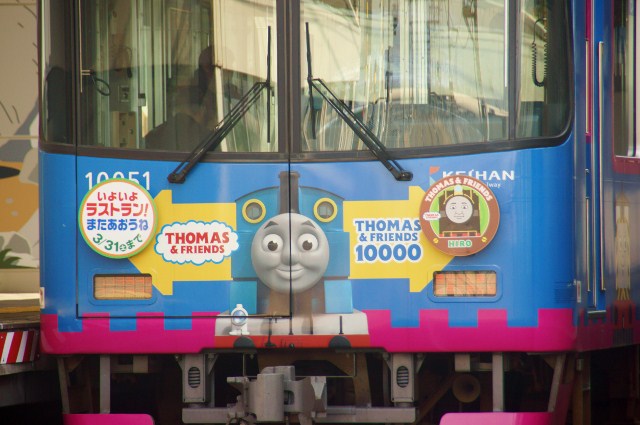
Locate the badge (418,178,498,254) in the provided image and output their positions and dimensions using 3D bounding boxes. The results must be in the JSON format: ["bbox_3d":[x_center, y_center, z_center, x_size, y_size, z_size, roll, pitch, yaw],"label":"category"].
[{"bbox_3d":[0.682,0.019,26.000,0.395,0.395,0.030,0,0,9],"label":"badge"}]

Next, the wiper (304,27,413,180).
[{"bbox_3d":[0.194,-0.538,26.000,0.510,0.775,0.120,0,0,11],"label":"wiper"}]

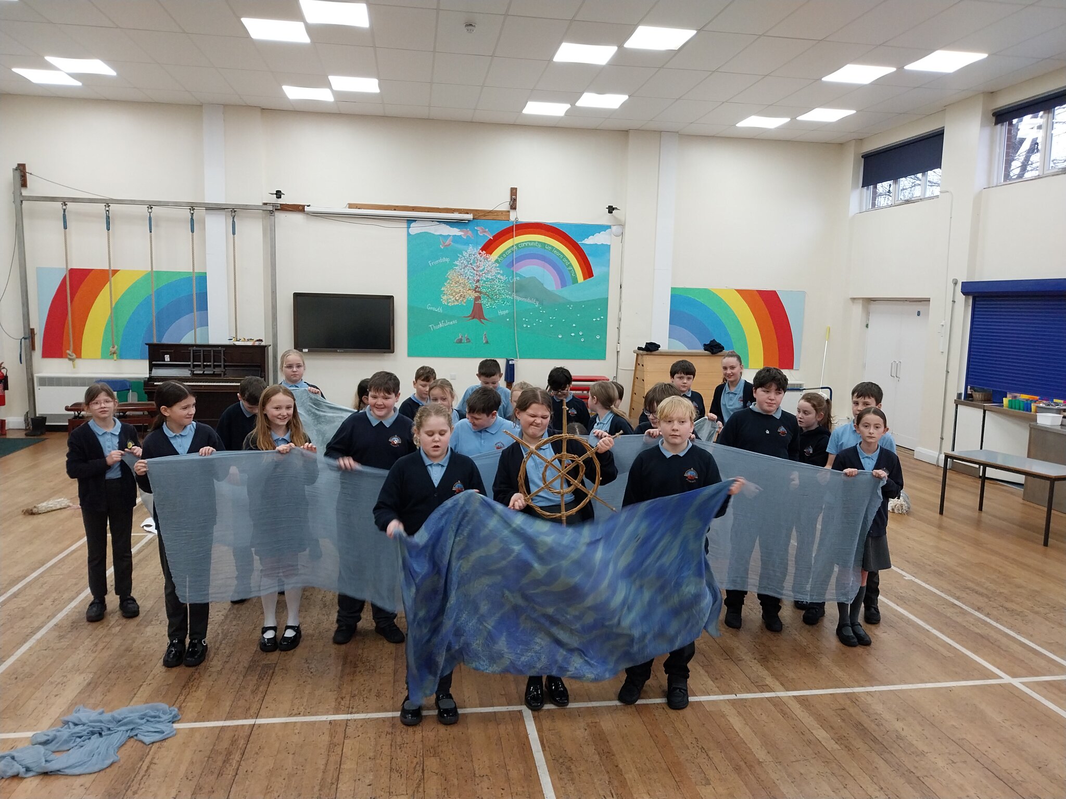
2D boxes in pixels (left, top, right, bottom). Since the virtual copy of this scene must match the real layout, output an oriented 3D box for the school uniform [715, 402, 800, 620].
[{"bbox_3d":[1.359,0.679,4.849,0.520,1.310,0.320,1,7,-2],"label":"school uniform"}]

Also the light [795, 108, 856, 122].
[{"bbox_3d":[3.809,-3.718,10.432,0.590,0.050,0.590,0,7,-9],"label":"light"}]

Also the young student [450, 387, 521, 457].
[{"bbox_3d":[-0.287,0.594,4.667,0.420,1.400,0.300,1,7,-3],"label":"young student"}]

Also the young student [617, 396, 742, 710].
[{"bbox_3d":[0.667,0.734,3.791,0.540,1.480,0.400,3,7,10],"label":"young student"}]

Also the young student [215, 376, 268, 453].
[{"bbox_3d":[-1.747,0.528,4.888,0.420,1.400,0.320,-2,8,-27],"label":"young student"}]

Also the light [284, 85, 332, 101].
[{"bbox_3d":[-2.801,-3.830,10.012,0.585,0.040,0.585,0,7,-9],"label":"light"}]

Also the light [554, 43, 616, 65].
[{"bbox_3d":[0.522,-3.509,8.110,0.600,0.050,0.600,1,7,-9],"label":"light"}]

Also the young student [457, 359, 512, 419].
[{"bbox_3d":[-0.358,0.435,6.014,0.430,1.490,0.340,1,7,-4],"label":"young student"}]

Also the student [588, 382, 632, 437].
[{"bbox_3d":[0.512,0.563,5.553,0.360,1.390,0.410,-5,10,-43],"label":"student"}]

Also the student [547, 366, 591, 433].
[{"bbox_3d":[0.220,0.471,6.006,0.430,1.450,0.340,2,7,3],"label":"student"}]

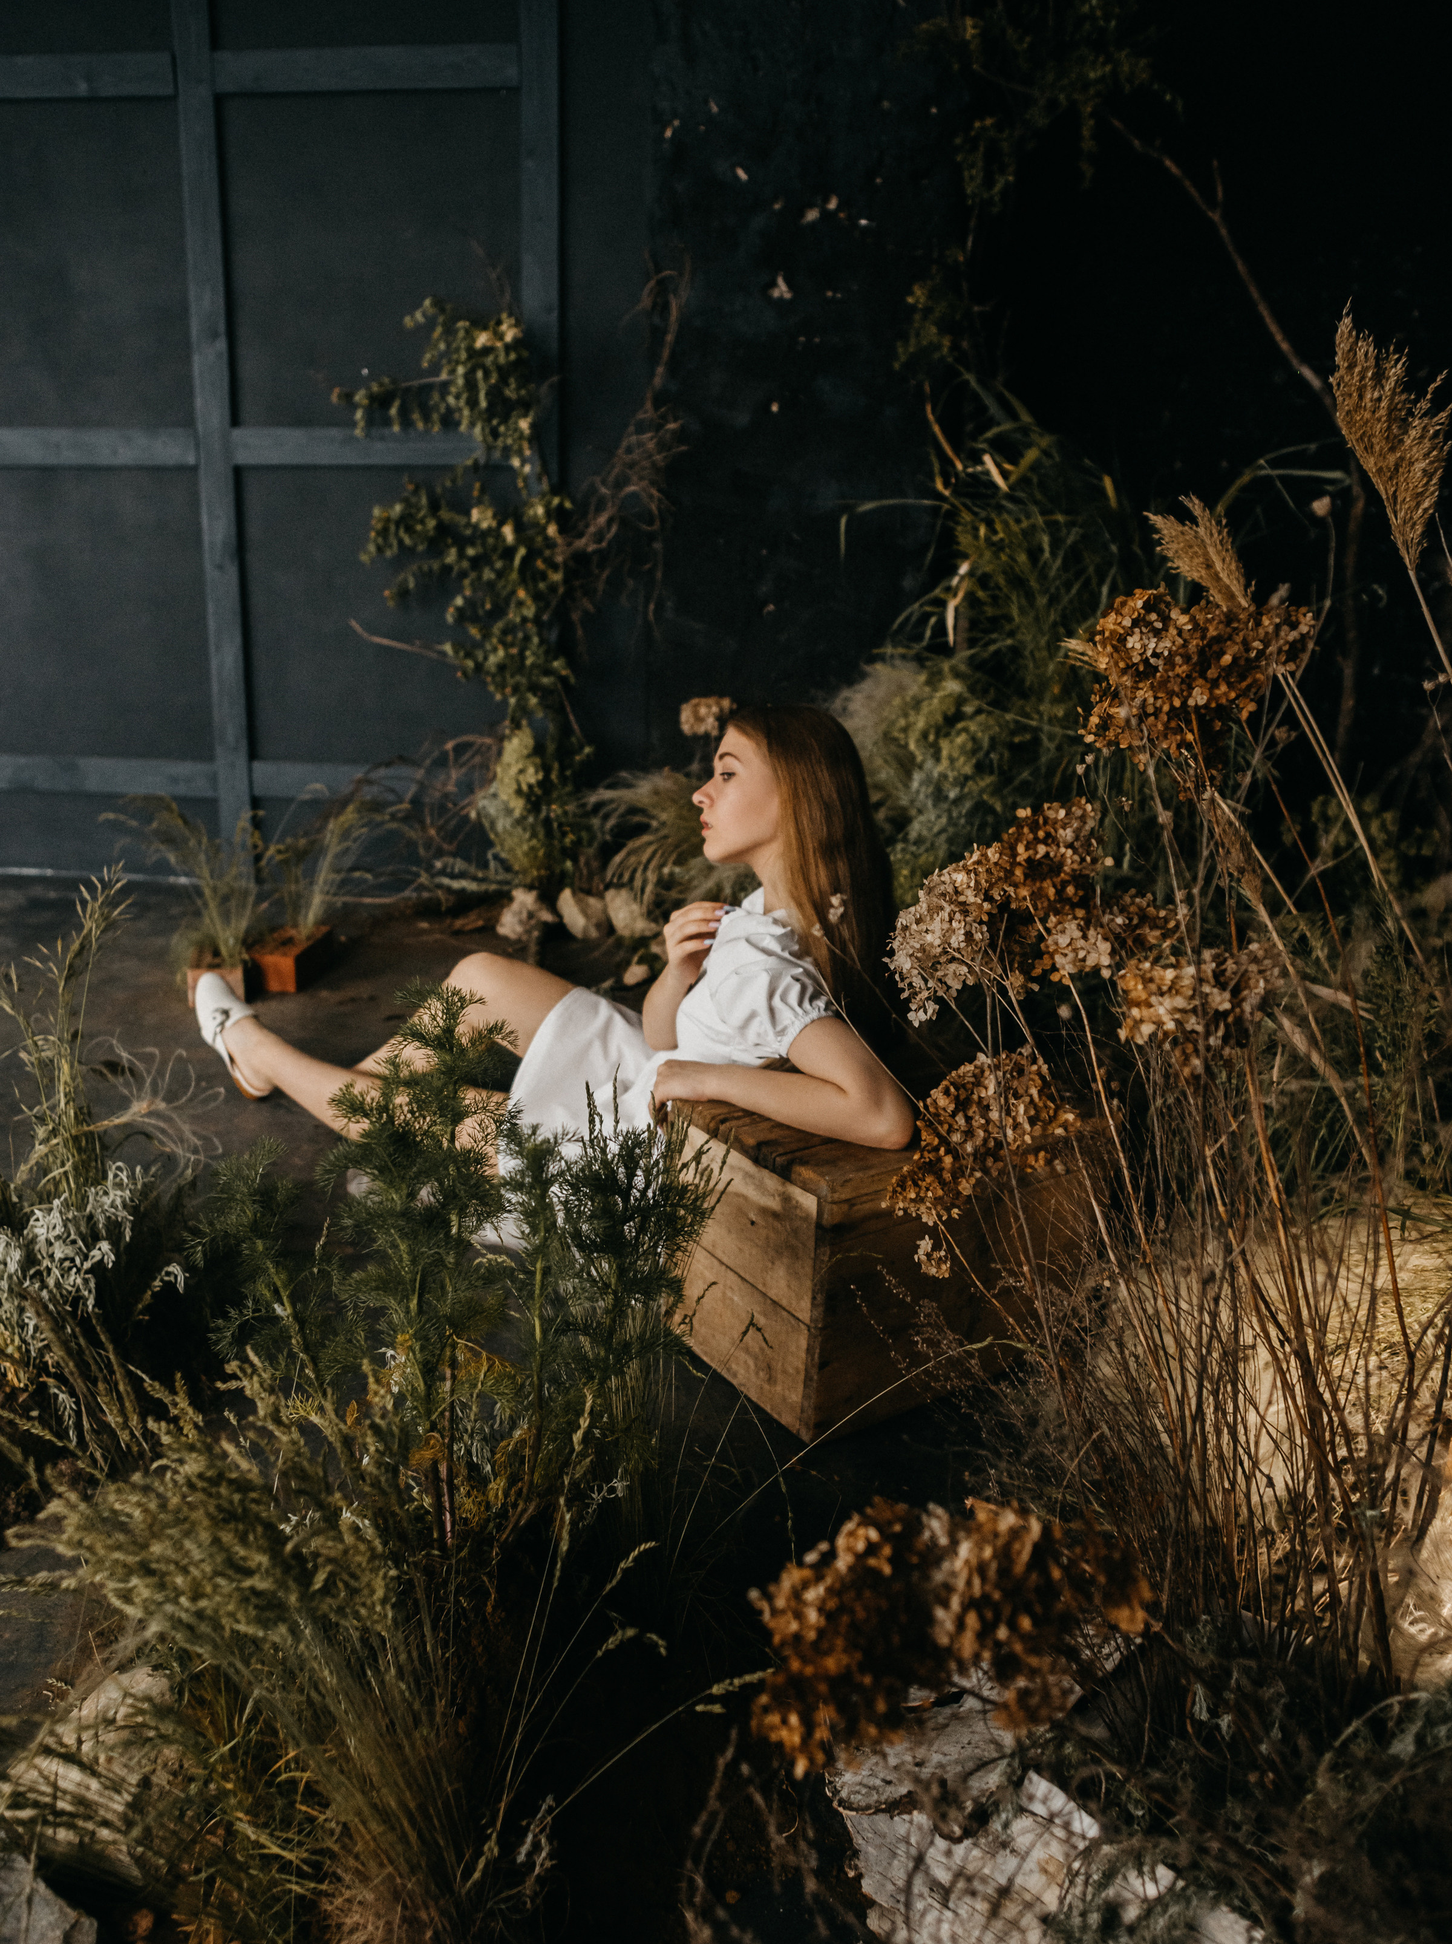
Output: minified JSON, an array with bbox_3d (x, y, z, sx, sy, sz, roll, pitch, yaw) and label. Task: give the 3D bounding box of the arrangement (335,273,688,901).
[{"bbox_3d":[-0.661,-1.133,4.483,1.060,1.880,0.550,3,13,7],"label":"arrangement"}]

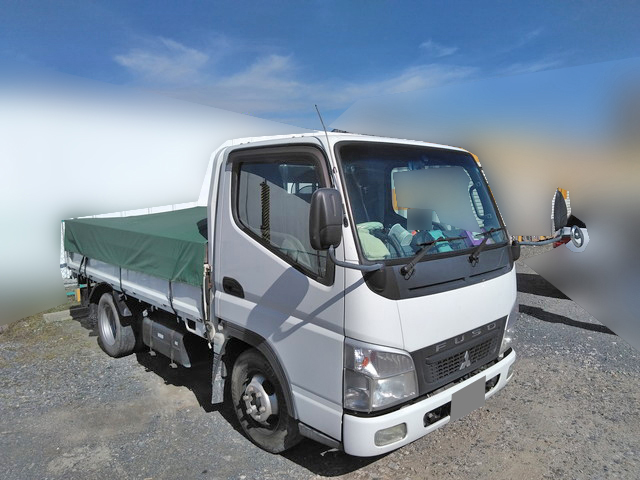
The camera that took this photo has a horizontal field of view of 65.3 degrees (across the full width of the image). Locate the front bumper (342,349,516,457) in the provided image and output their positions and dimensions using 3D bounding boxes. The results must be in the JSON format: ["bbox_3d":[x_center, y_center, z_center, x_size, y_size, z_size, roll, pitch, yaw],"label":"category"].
[{"bbox_3d":[0.823,0.928,3.081,1.680,0.278,0.278,-6,9,-43],"label":"front bumper"}]

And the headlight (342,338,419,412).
[{"bbox_3d":[0.341,0.690,2.631,0.398,0.378,0.229,-6,9,-43],"label":"headlight"}]

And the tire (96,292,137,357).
[{"bbox_3d":[-2.048,0.851,5.112,0.189,0.656,0.656,-6,9,-43],"label":"tire"}]

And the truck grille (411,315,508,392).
[{"bbox_3d":[0.869,0.681,3.006,1.073,0.278,0.089,-6,9,-43],"label":"truck grille"}]

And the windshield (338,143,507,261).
[{"bbox_3d":[0.717,-0.246,3.072,1.471,0.666,0.169,-6,-12,-43],"label":"windshield"}]

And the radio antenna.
[{"bbox_3d":[0.028,-0.514,2.704,0.015,0.485,0.015,1,-19,-43],"label":"radio antenna"}]

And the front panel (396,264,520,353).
[{"bbox_3d":[0.850,0.393,2.997,1.272,0.318,0.139,-6,9,-43],"label":"front panel"}]

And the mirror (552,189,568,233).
[{"bbox_3d":[1.761,-0.216,3.666,0.089,0.318,0.189,2,7,18],"label":"mirror"}]

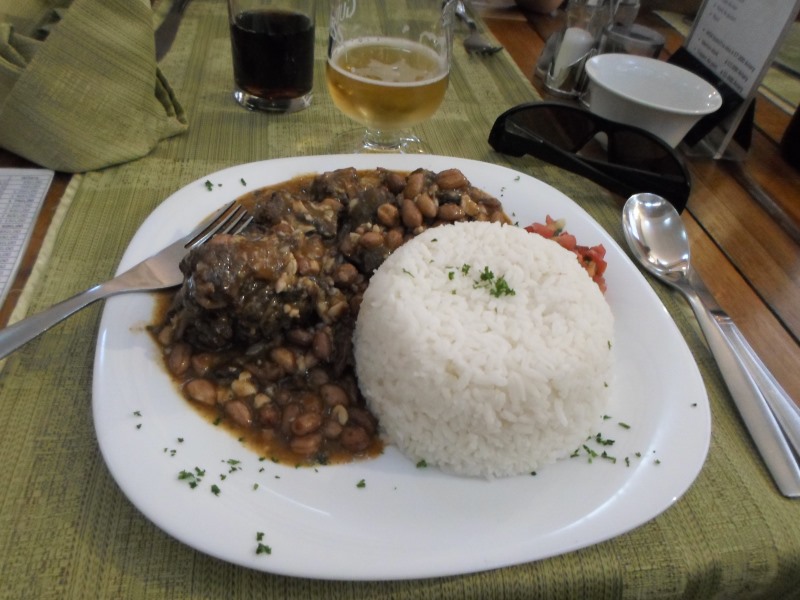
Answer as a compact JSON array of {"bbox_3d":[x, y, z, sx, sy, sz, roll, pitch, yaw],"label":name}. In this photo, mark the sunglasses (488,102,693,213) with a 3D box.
[{"bbox_3d":[0.142,-0.115,0.425,0.145,0.043,0.045,20,45,12],"label":"sunglasses"}]

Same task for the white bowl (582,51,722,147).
[{"bbox_3d":[0.195,-0.153,0.468,0.105,0.050,0.105,8,44,0],"label":"white bowl"}]

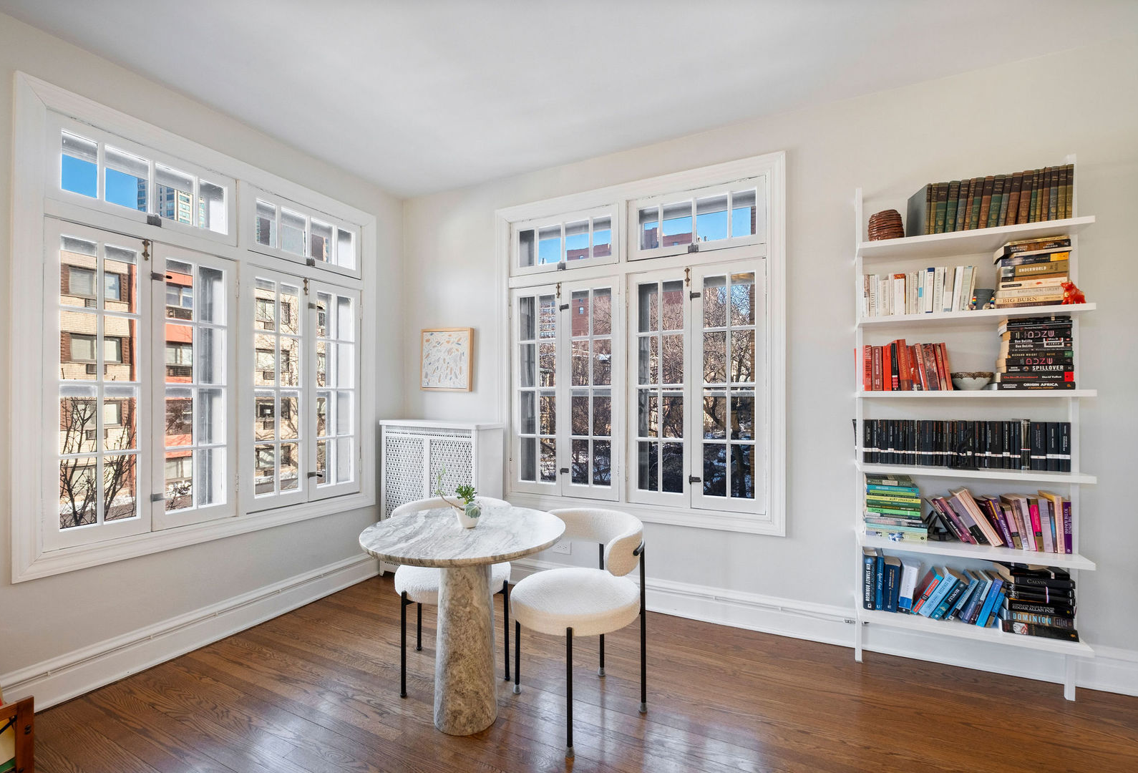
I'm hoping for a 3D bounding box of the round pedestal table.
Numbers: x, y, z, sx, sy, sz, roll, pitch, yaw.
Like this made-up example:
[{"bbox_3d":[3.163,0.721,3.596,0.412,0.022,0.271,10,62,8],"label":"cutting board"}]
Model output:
[{"bbox_3d":[-0.415,0.954,2.086,0.820,0.758,0.820,0,-1,-4],"label":"round pedestal table"}]

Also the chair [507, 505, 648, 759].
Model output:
[{"bbox_3d":[0.035,0.952,2.140,0.560,0.760,0.570,0,-1,-30],"label":"chair"}]

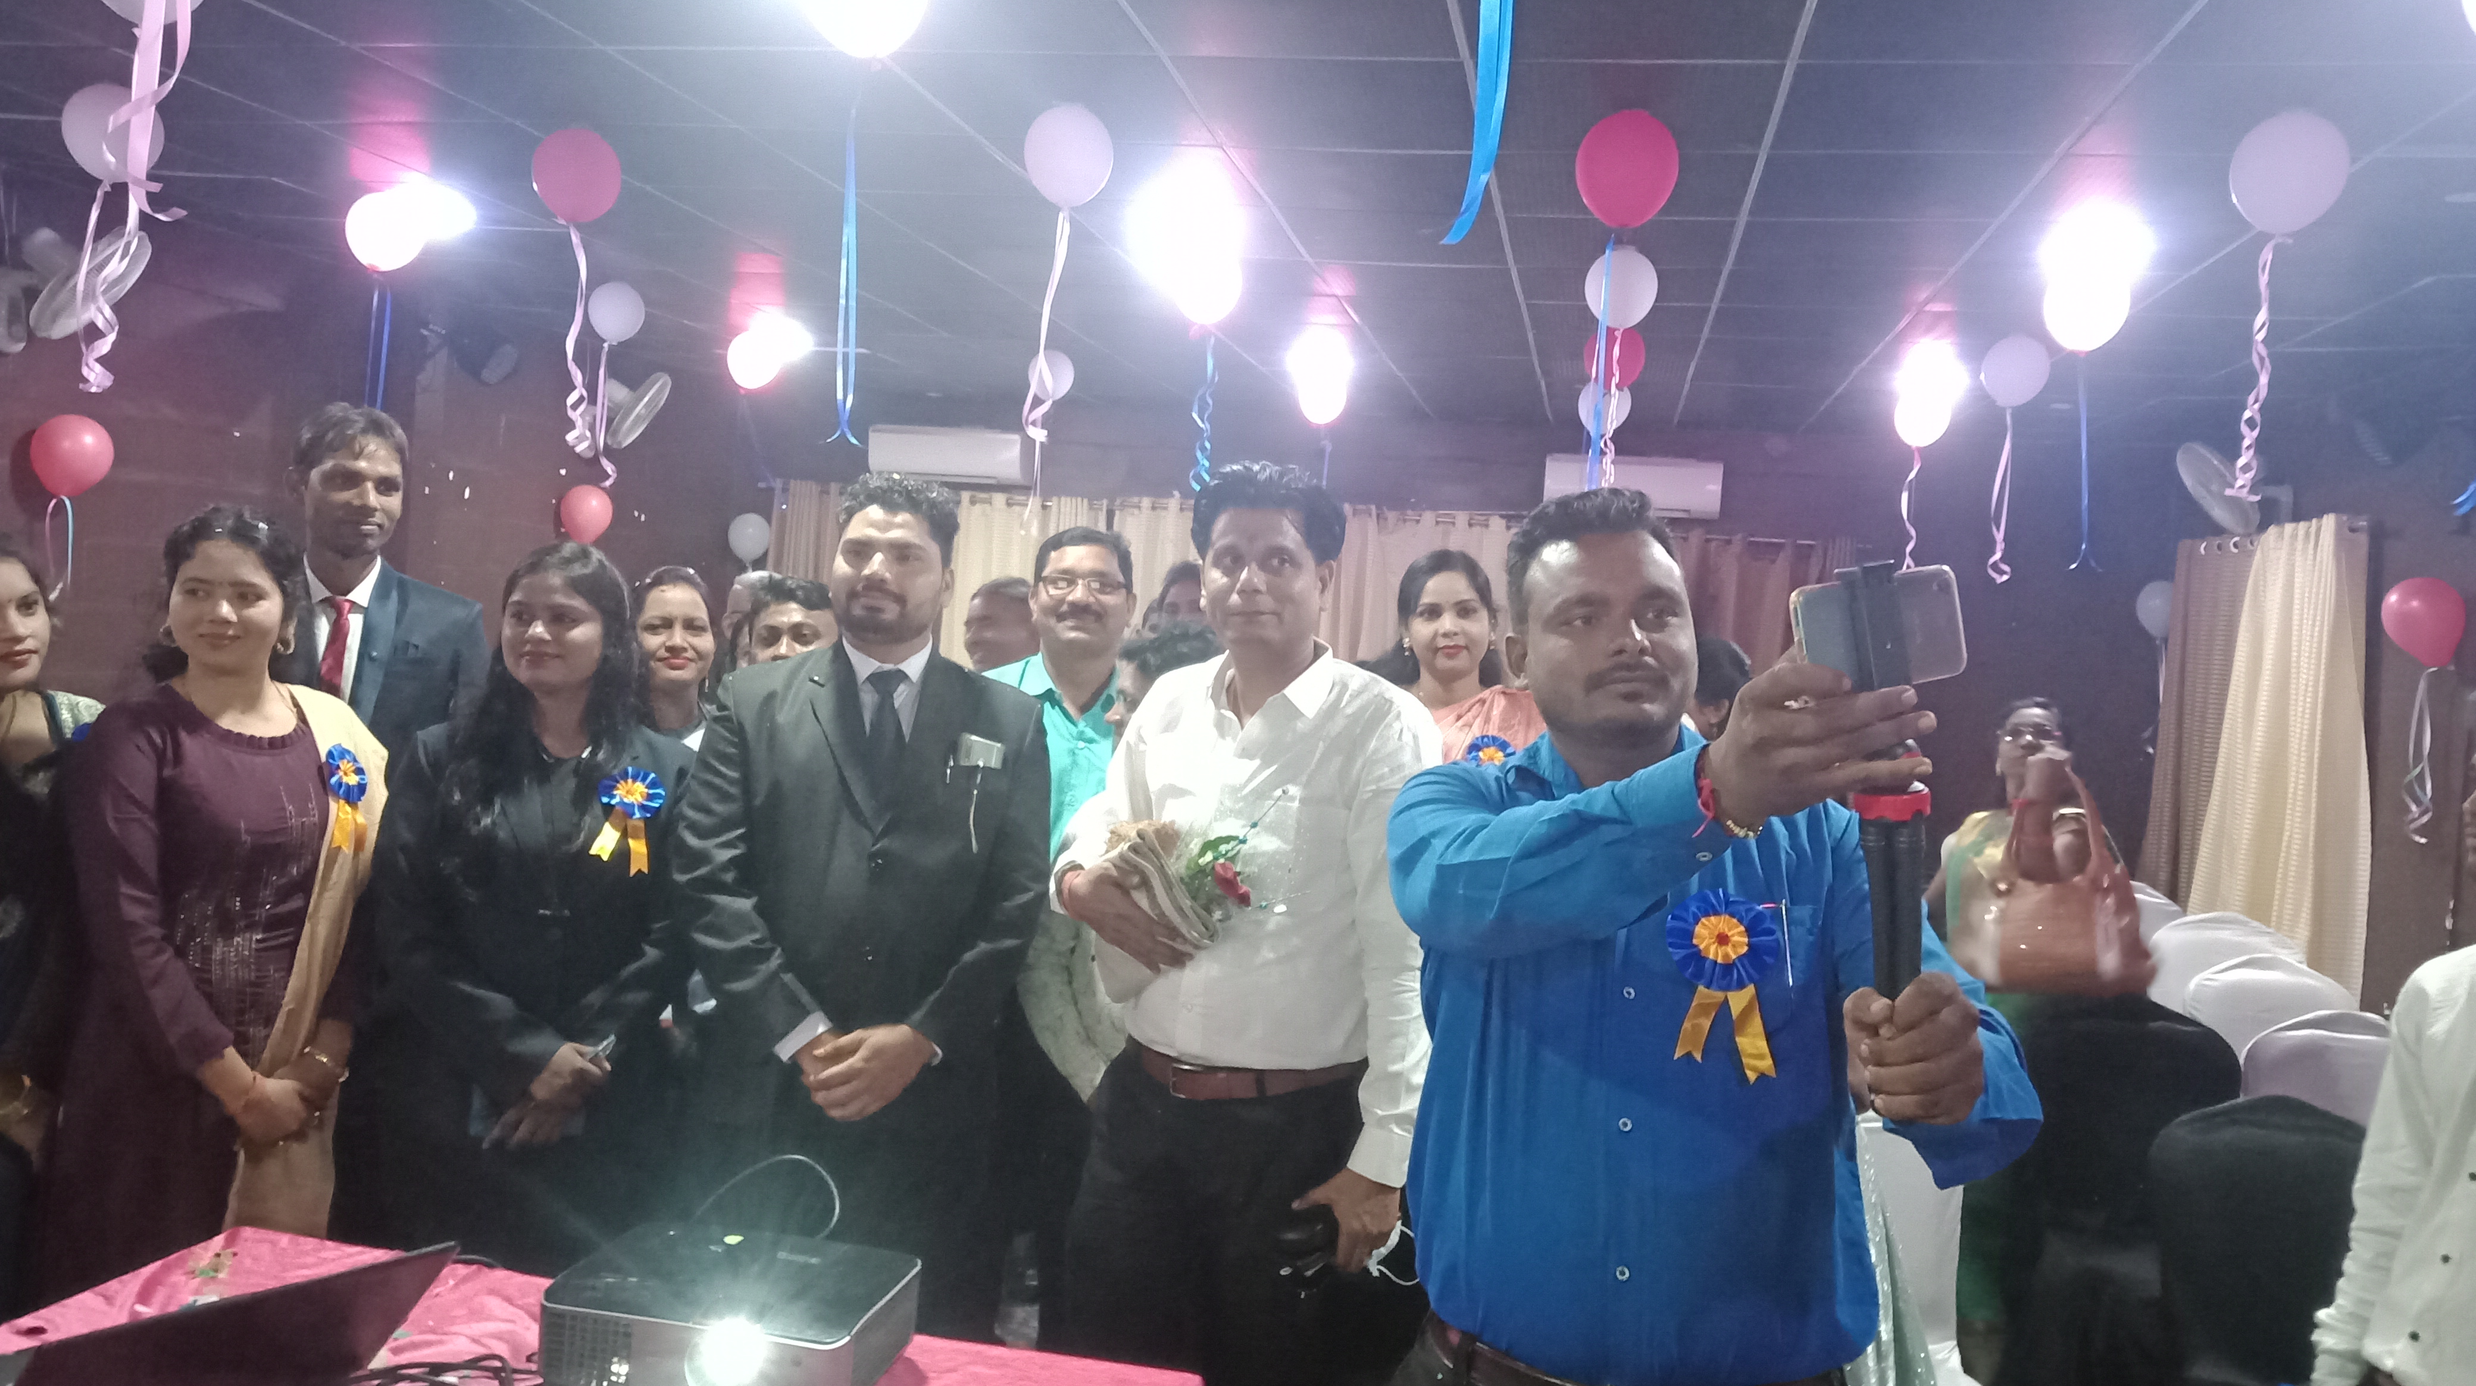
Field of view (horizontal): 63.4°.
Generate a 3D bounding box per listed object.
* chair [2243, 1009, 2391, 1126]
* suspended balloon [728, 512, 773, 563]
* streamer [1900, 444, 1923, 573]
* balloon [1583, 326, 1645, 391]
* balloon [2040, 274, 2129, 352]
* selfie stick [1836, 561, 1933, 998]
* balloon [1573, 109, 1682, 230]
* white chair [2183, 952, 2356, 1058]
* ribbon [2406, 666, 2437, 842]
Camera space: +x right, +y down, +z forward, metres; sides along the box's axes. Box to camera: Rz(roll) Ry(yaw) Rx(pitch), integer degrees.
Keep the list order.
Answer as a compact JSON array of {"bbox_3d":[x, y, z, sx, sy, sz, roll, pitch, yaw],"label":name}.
[{"bbox_3d":[2.235,1.114,4.033,0.440,0.890,0.530,4,2,14],"label":"chair"},{"bbox_3d":[-2.434,-0.777,10.000,0.222,0.251,0.222,4,2,10],"label":"suspended balloon"},{"bbox_3d":[2.772,-0.757,8.248,0.090,0.550,0.080,4,2,10],"label":"streamer"},{"bbox_3d":[1.347,-1.202,7.172,0.225,0.250,0.225,4,2,10],"label":"balloon"},{"bbox_3d":[2.202,-0.992,5.200,0.228,0.225,0.228,4,2,10],"label":"balloon"},{"bbox_3d":[0.449,0.084,1.390,0.066,0.350,0.066,-4,2,-24],"label":"selfie stick"},{"bbox_3d":[0.773,-1.037,3.970,0.207,0.234,0.207,4,2,10],"label":"balloon"},{"bbox_3d":[2.354,1.072,4.601,0.460,0.890,0.520,4,2,22],"label":"white chair"},{"bbox_3d":[3.628,0.187,6.143,0.095,0.560,0.085,4,2,10],"label":"ribbon"}]

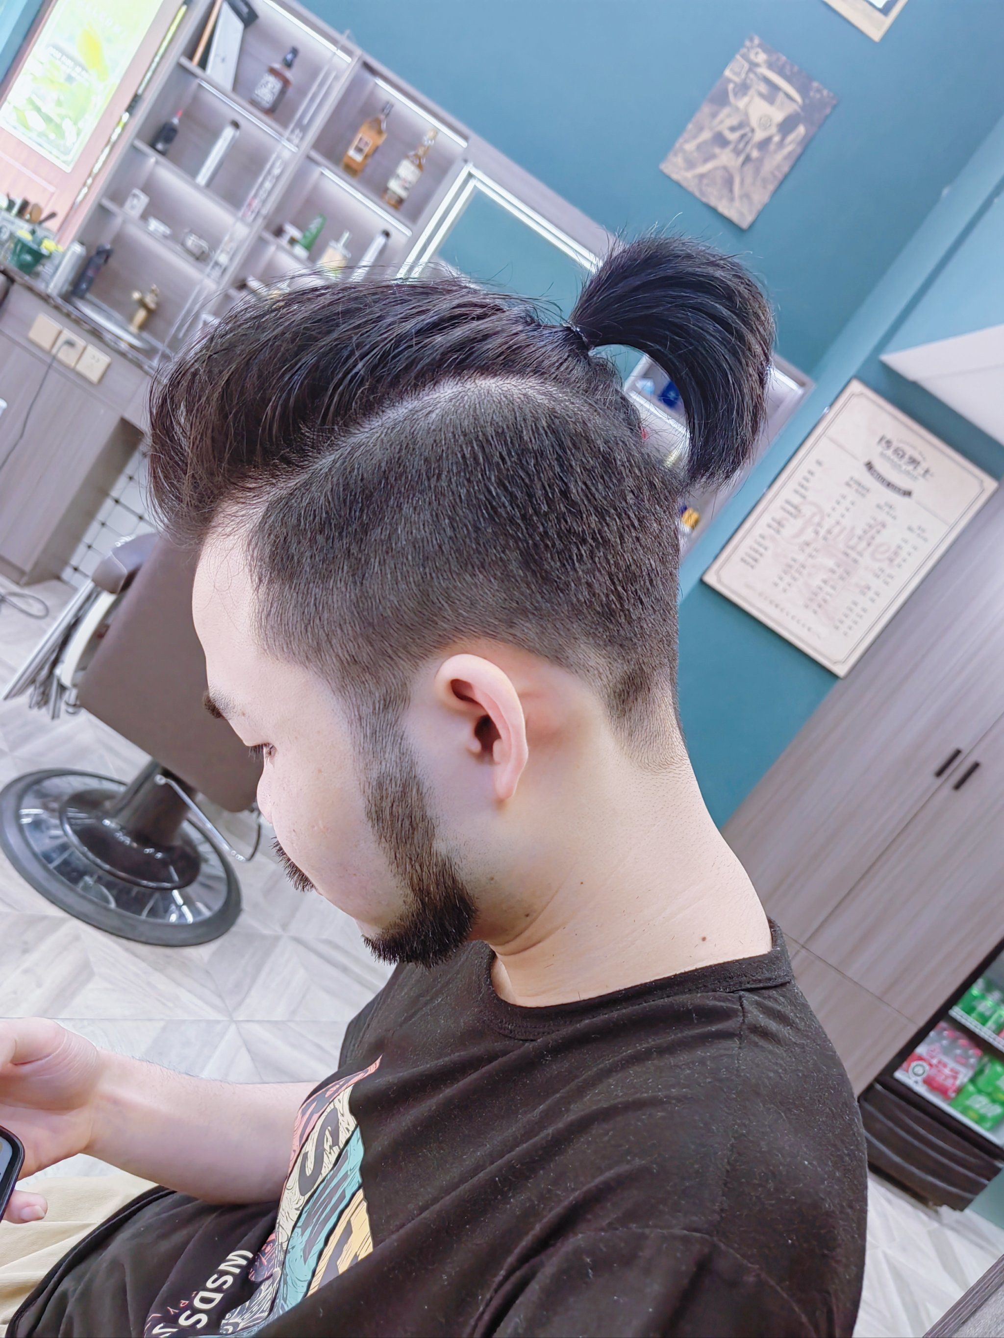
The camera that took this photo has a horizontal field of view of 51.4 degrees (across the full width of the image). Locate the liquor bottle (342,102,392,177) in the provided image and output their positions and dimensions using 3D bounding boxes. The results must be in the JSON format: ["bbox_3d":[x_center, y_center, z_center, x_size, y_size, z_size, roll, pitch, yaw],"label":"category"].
[{"bbox_3d":[-0.452,-1.795,3.540,0.074,0.278,0.067,35,12,-4],"label":"liquor bottle"}]

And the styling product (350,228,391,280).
[{"bbox_3d":[-0.461,-1.400,3.594,0.043,0.236,0.043,33,12,-18],"label":"styling product"}]

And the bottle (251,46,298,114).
[{"bbox_3d":[-0.757,-1.989,3.525,0.076,0.233,0.074,34,11,-10],"label":"bottle"}]

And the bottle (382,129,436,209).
[{"bbox_3d":[-0.307,-1.694,3.528,0.076,0.285,0.074,34,11,-11],"label":"bottle"}]

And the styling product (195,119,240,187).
[{"bbox_3d":[-0.972,-1.768,3.585,0.043,0.241,0.043,31,12,-25],"label":"styling product"}]

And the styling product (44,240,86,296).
[{"bbox_3d":[-1.423,-1.319,3.416,0.048,0.179,0.048,30,13,-28],"label":"styling product"}]

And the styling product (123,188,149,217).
[{"bbox_3d":[-1.285,-1.636,3.670,0.057,0.085,0.036,33,12,-16],"label":"styling product"}]

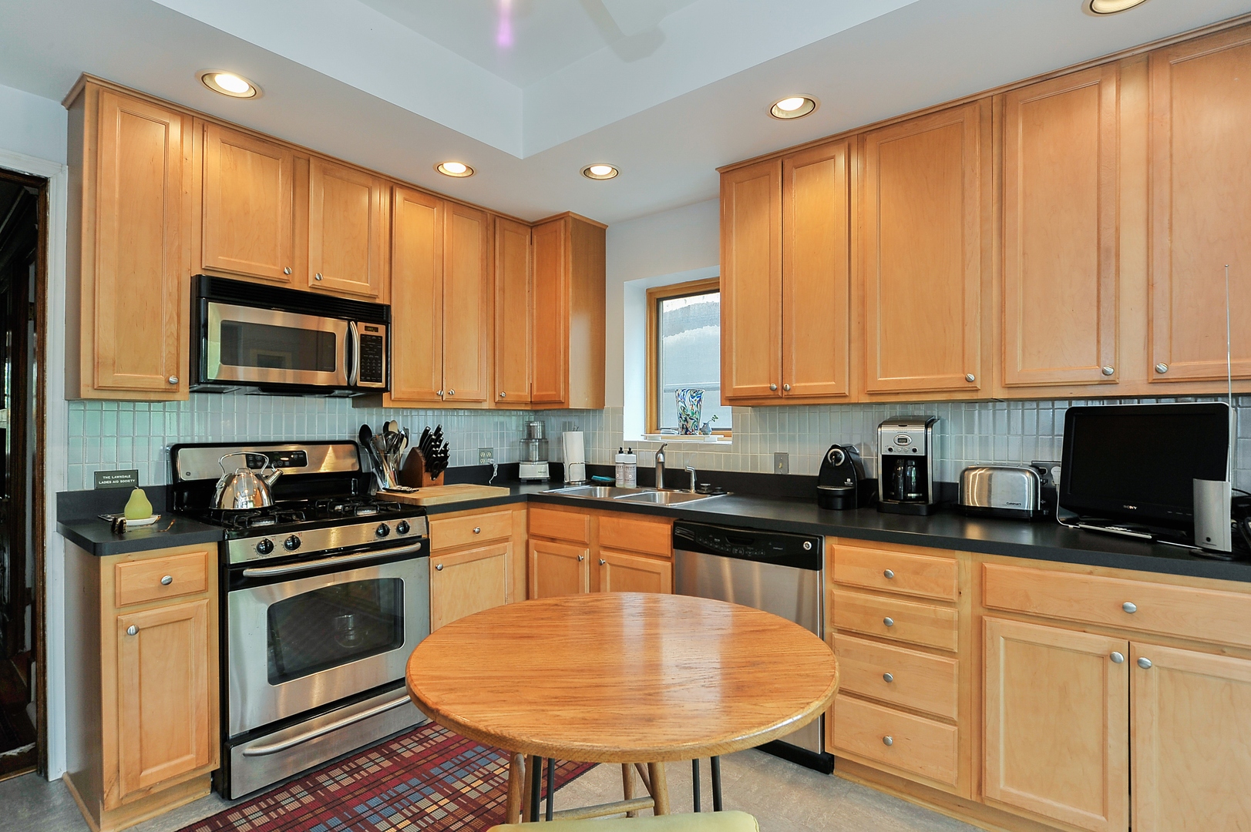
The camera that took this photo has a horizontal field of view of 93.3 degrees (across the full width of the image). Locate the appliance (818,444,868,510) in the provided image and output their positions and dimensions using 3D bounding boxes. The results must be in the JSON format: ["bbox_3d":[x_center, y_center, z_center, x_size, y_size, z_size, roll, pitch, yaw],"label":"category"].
[{"bbox_3d":[0.933,0.247,2.513,0.160,0.268,0.235,0,-1,34],"label":"appliance"}]

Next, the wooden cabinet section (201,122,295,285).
[{"bbox_3d":[-1.601,-0.821,2.427,0.308,0.567,0.362,0,0,39],"label":"wooden cabinet section"}]

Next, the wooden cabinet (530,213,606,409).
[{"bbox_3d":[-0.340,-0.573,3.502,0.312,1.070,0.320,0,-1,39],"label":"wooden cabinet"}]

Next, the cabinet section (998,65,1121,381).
[{"bbox_3d":[1.501,-0.589,2.040,0.336,1.019,0.308,0,0,39],"label":"cabinet section"}]

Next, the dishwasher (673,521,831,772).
[{"bbox_3d":[0.629,0.866,2.478,0.625,0.865,0.595,0,-1,39],"label":"dishwasher"}]

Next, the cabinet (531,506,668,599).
[{"bbox_3d":[0.038,0.852,2.992,0.905,0.825,0.612,0,-1,39],"label":"cabinet"}]

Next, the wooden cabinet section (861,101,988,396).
[{"bbox_3d":[1.184,-0.583,2.294,0.432,1.029,0.308,0,0,39],"label":"wooden cabinet section"}]

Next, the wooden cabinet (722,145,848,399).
[{"bbox_3d":[0.757,-0.568,2.598,0.595,1.045,0.330,0,-1,39],"label":"wooden cabinet"}]

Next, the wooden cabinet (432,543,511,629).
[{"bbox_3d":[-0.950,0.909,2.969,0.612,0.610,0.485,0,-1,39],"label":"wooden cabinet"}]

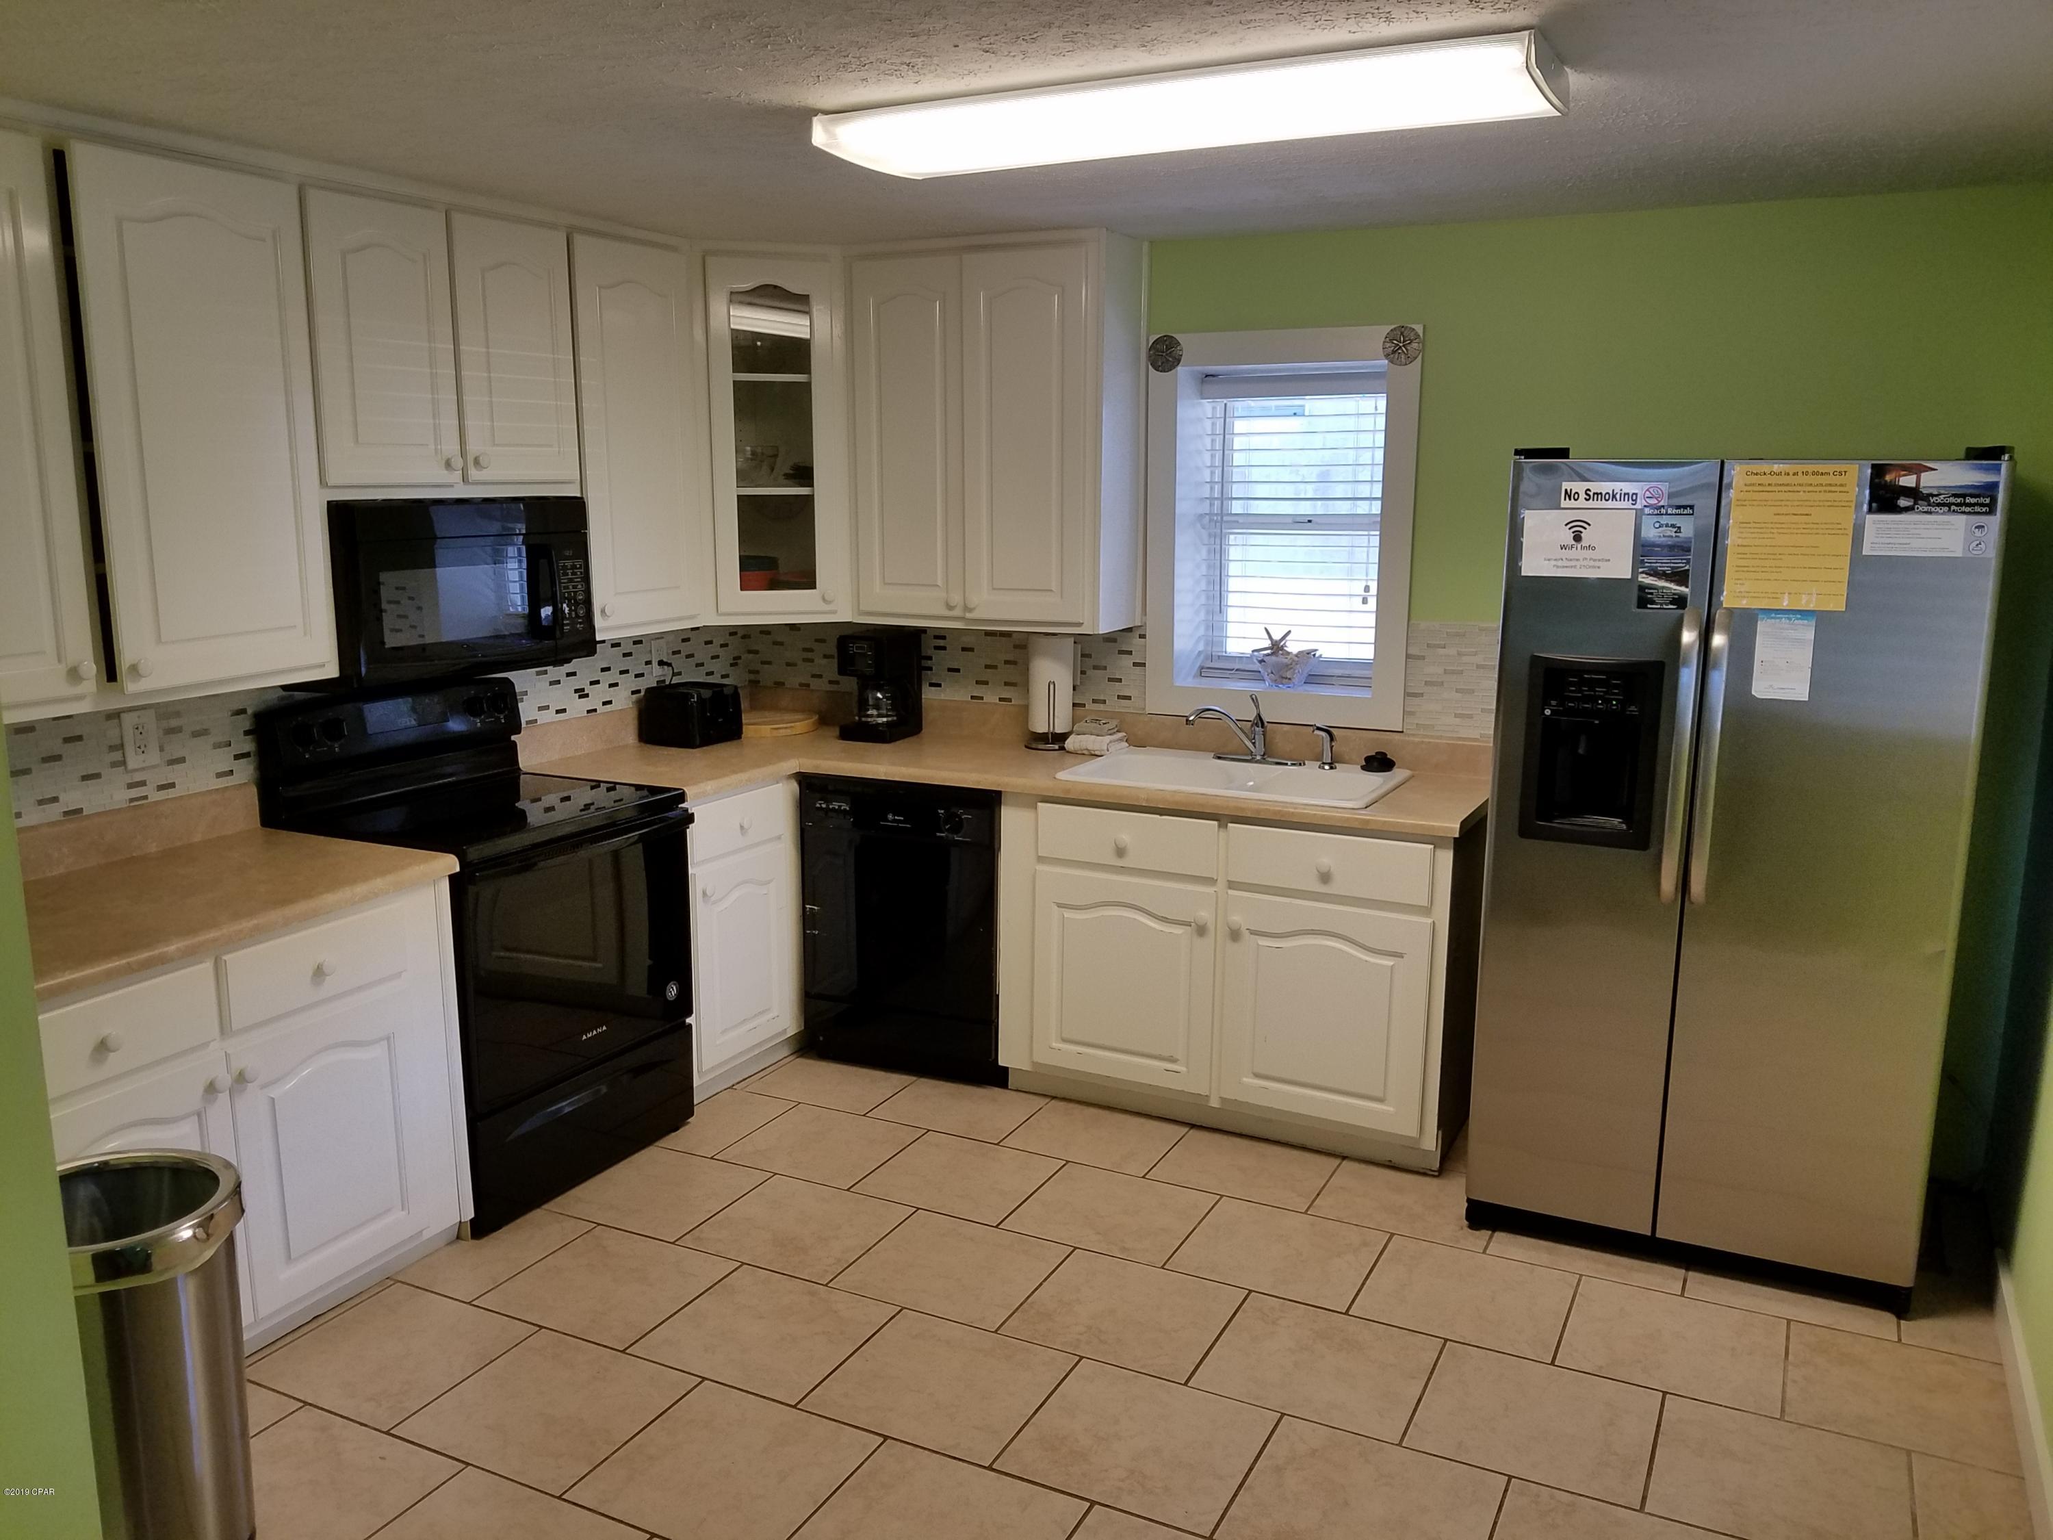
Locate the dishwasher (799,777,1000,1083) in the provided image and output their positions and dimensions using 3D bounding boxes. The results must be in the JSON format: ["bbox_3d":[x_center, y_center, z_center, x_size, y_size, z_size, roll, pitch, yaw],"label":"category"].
[{"bbox_3d":[-0.229,0.415,4.614,0.625,0.868,0.565,5,12,26],"label":"dishwasher"}]

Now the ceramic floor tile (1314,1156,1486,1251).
[{"bbox_3d":[0.927,1.036,3.714,0.405,0.012,0.395,5,12,26],"label":"ceramic floor tile"}]

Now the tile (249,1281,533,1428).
[{"bbox_3d":[-1.275,1.174,3.108,0.406,0.010,0.402,5,12,26],"label":"tile"}]

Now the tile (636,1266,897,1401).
[{"bbox_3d":[-0.524,1.142,3.134,0.405,0.012,0.395,5,12,26],"label":"tile"}]

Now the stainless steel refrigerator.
[{"bbox_3d":[1.626,0.179,3.614,0.908,1.775,0.850,5,12,26],"label":"stainless steel refrigerator"}]

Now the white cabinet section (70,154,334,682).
[{"bbox_3d":[-1.685,-0.659,2.997,0.320,0.963,0.457,5,12,25],"label":"white cabinet section"}]

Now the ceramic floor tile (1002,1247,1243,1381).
[{"bbox_3d":[0.212,1.150,3.261,0.406,0.010,0.402,5,12,26],"label":"ceramic floor tile"}]

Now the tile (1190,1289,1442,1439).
[{"bbox_3d":[0.577,1.171,3.040,0.405,0.010,0.391,6,12,26],"label":"tile"}]

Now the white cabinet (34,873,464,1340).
[{"bbox_3d":[-1.732,0.703,3.125,0.610,0.860,0.980,6,12,26],"label":"white cabinet"}]

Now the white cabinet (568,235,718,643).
[{"bbox_3d":[-1.154,-0.884,4.155,0.310,1.010,0.460,5,12,26],"label":"white cabinet"}]

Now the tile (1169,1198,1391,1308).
[{"bbox_3d":[0.571,1.085,3.466,0.404,0.010,0.386,5,12,26],"label":"tile"}]

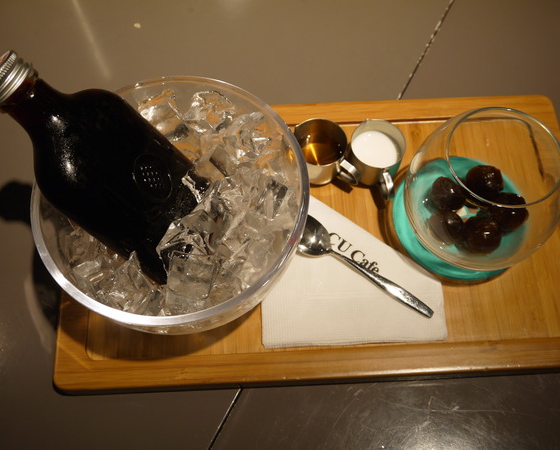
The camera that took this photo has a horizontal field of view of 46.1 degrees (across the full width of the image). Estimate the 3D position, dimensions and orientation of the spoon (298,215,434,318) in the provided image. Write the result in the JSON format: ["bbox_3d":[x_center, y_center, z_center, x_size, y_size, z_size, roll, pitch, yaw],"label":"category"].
[{"bbox_3d":[0.056,0.029,0.466,0.124,0.017,0.029,32,69,12],"label":"spoon"}]

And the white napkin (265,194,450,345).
[{"bbox_3d":[0.050,0.023,0.477,0.128,0.003,0.128,-2,66,-2],"label":"white napkin"}]

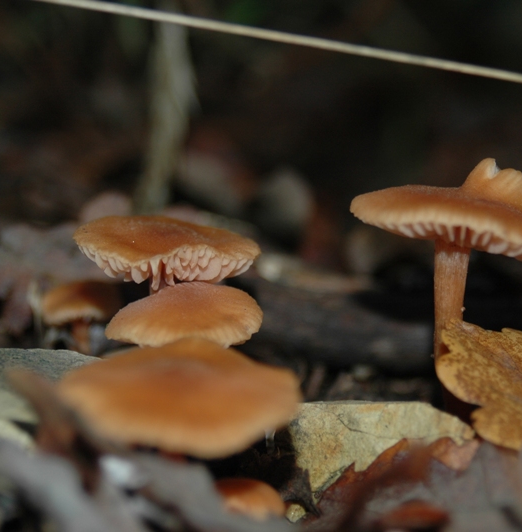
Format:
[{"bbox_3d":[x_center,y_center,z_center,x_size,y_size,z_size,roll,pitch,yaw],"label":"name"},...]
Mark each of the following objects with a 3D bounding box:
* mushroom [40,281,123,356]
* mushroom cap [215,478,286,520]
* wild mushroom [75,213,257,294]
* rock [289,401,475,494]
[{"bbox_3d":[-0.034,0.010,0.498,0.016,0.015,0.015,0,6,0],"label":"mushroom"},{"bbox_3d":[-0.002,0.038,0.438,0.012,0.007,0.011,0,6,0],"label":"mushroom cap"},{"bbox_3d":[-0.016,-0.003,0.468,0.033,0.012,0.031,4,6,0],"label":"wild mushroom"},{"bbox_3d":[0.021,0.031,0.457,0.033,0.015,0.018,0,6,0],"label":"rock"}]

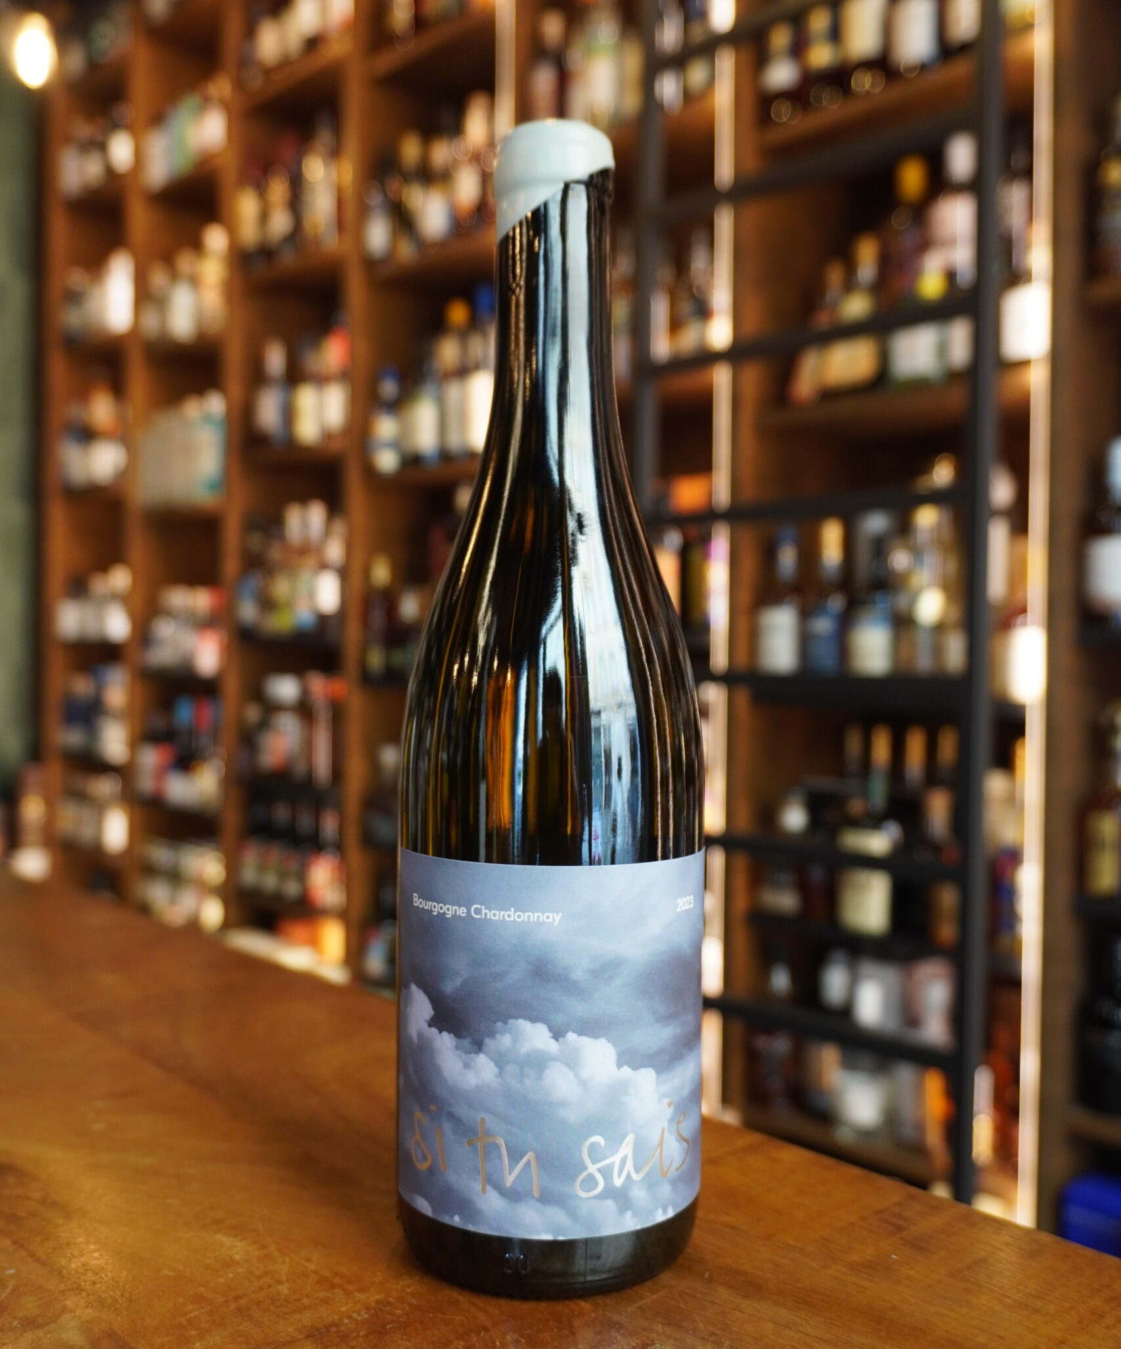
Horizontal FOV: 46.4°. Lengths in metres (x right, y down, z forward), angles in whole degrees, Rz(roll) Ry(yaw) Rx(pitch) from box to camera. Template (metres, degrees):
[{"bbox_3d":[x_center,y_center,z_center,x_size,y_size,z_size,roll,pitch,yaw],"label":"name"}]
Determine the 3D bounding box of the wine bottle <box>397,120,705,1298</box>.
[{"bbox_3d":[-0.002,0.004,0.355,0.083,0.297,0.083,0,1,0],"label":"wine bottle"}]

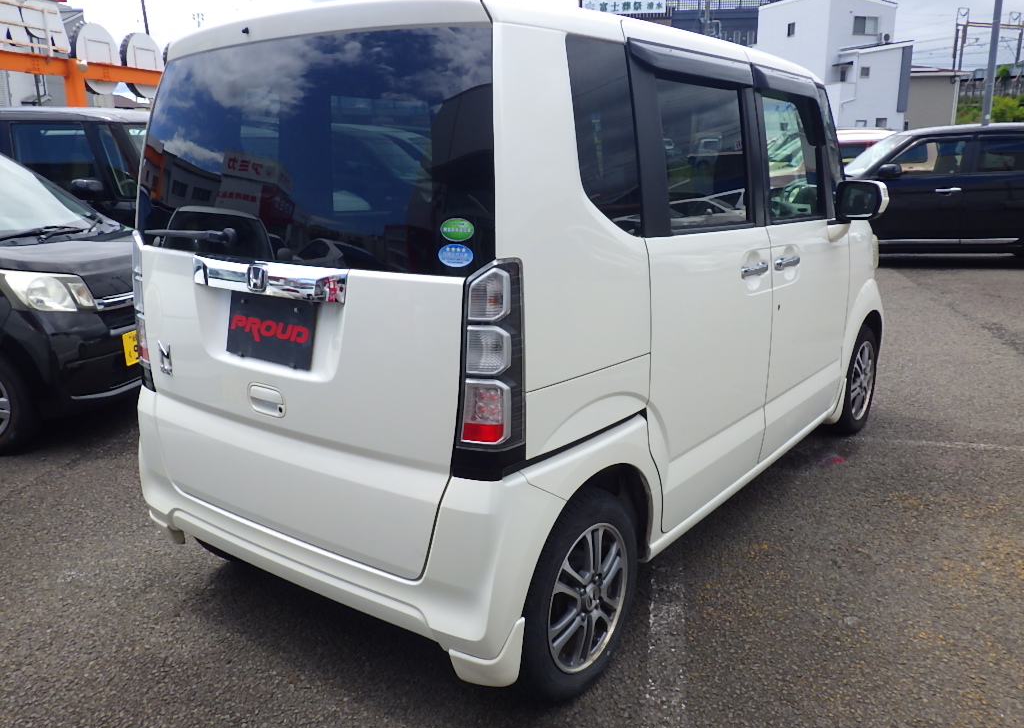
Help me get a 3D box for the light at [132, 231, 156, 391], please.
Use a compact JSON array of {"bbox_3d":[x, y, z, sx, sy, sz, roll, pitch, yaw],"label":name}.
[{"bbox_3d":[-1.085,-0.163,2.488,0.140,0.470,0.115,10,17,36],"label":"light"}]

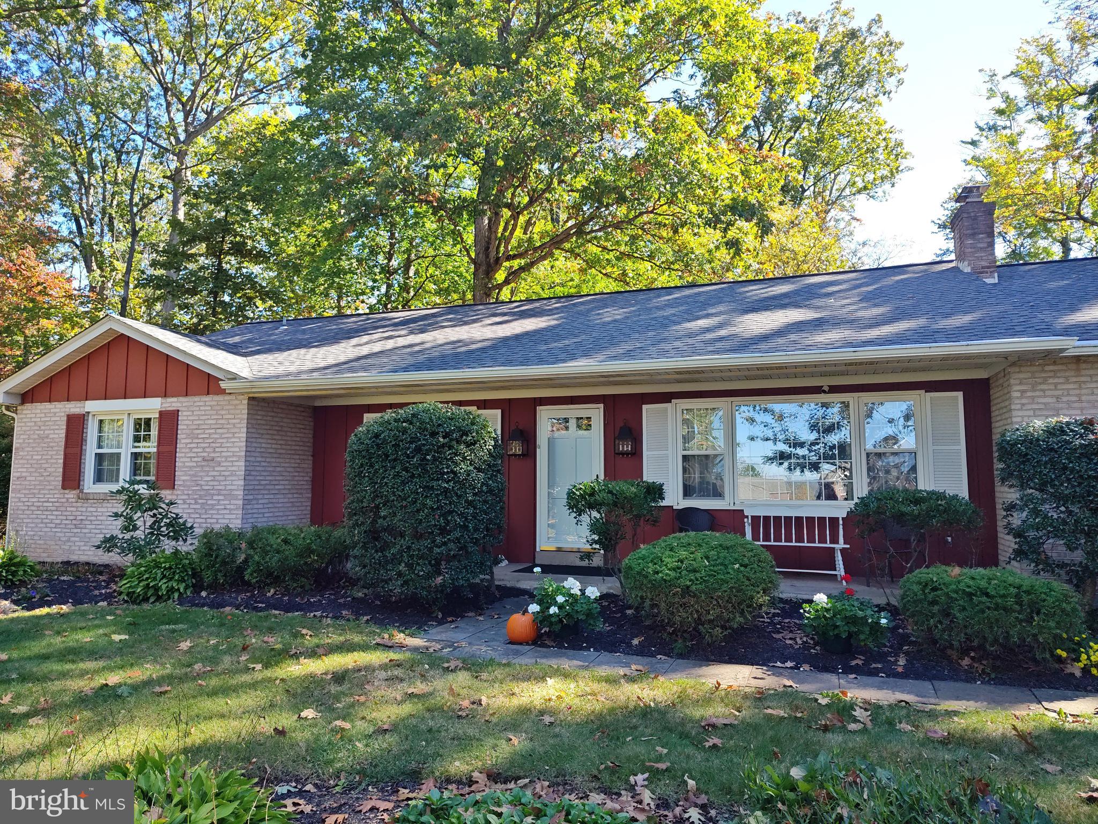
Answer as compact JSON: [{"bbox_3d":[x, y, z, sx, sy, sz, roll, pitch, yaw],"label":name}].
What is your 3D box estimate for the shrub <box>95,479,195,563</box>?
[{"bbox_3d":[-5.466,1.568,9.853,1.250,1.220,1.100,-2,-6,21],"label":"shrub"}]

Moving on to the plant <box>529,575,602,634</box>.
[{"bbox_3d":[0.162,1.799,6.888,0.660,0.550,0.620,0,-5,0],"label":"plant"}]

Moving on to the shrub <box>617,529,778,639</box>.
[{"bbox_3d":[1.374,1.583,6.766,1.420,0.940,1.350,-2,-6,19],"label":"shrub"}]

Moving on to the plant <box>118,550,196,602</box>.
[{"bbox_3d":[-4.356,1.813,8.120,0.750,0.550,0.680,-2,-6,21],"label":"plant"}]

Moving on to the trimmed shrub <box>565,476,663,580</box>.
[{"bbox_3d":[0.809,1.459,8.577,1.180,1.370,1.050,-2,-6,19],"label":"trimmed shrub"}]

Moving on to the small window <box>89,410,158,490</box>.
[{"bbox_3d":[-6.504,0.612,11.088,1.443,1.243,0.100,-2,-6,21],"label":"small window"}]

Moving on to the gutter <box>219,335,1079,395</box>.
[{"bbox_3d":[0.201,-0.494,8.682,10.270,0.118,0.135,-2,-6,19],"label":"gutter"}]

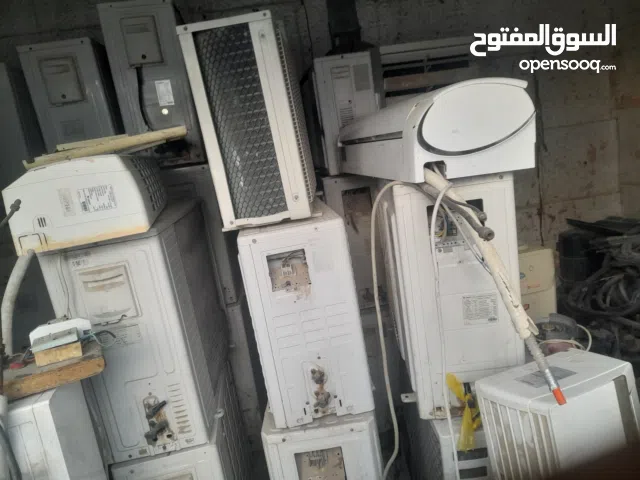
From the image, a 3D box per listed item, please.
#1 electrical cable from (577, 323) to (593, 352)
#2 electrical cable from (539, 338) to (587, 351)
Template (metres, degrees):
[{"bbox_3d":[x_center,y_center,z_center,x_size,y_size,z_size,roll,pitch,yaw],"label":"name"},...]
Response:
[{"bbox_3d":[0.744,0.276,1.300,0.045,0.083,0.050,-10,13,-2],"label":"electrical cable"},{"bbox_3d":[0.682,0.297,1.300,0.135,0.040,0.060,-10,13,-2],"label":"electrical cable"}]

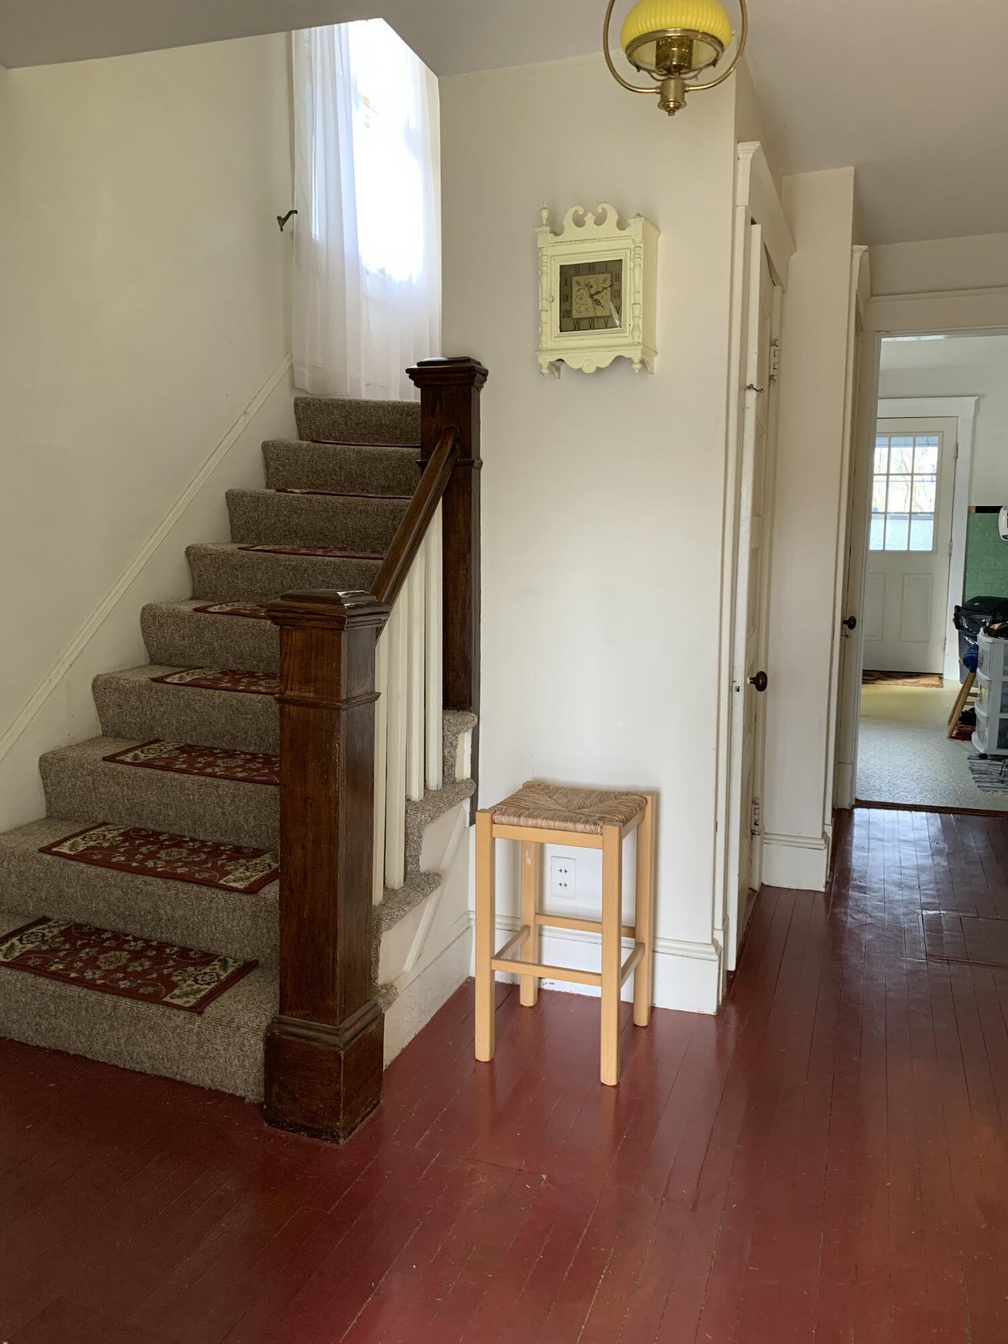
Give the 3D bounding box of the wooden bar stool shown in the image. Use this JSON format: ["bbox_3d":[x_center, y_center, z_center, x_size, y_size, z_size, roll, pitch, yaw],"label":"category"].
[{"bbox_3d":[0.161,0.617,2.489,0.352,0.613,0.353,3,8,20],"label":"wooden bar stool"}]

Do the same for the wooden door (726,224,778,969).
[{"bbox_3d":[0.756,-0.199,3.100,0.036,2.016,0.770,3,8,17],"label":"wooden door"}]

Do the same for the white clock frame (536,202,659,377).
[{"bbox_3d":[0.228,-0.932,2.493,0.272,0.414,0.152,3,8,20],"label":"white clock frame"}]

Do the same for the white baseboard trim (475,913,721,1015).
[{"bbox_3d":[0.237,0.793,2.778,0.700,0.191,0.024,3,8,20],"label":"white baseboard trim"}]

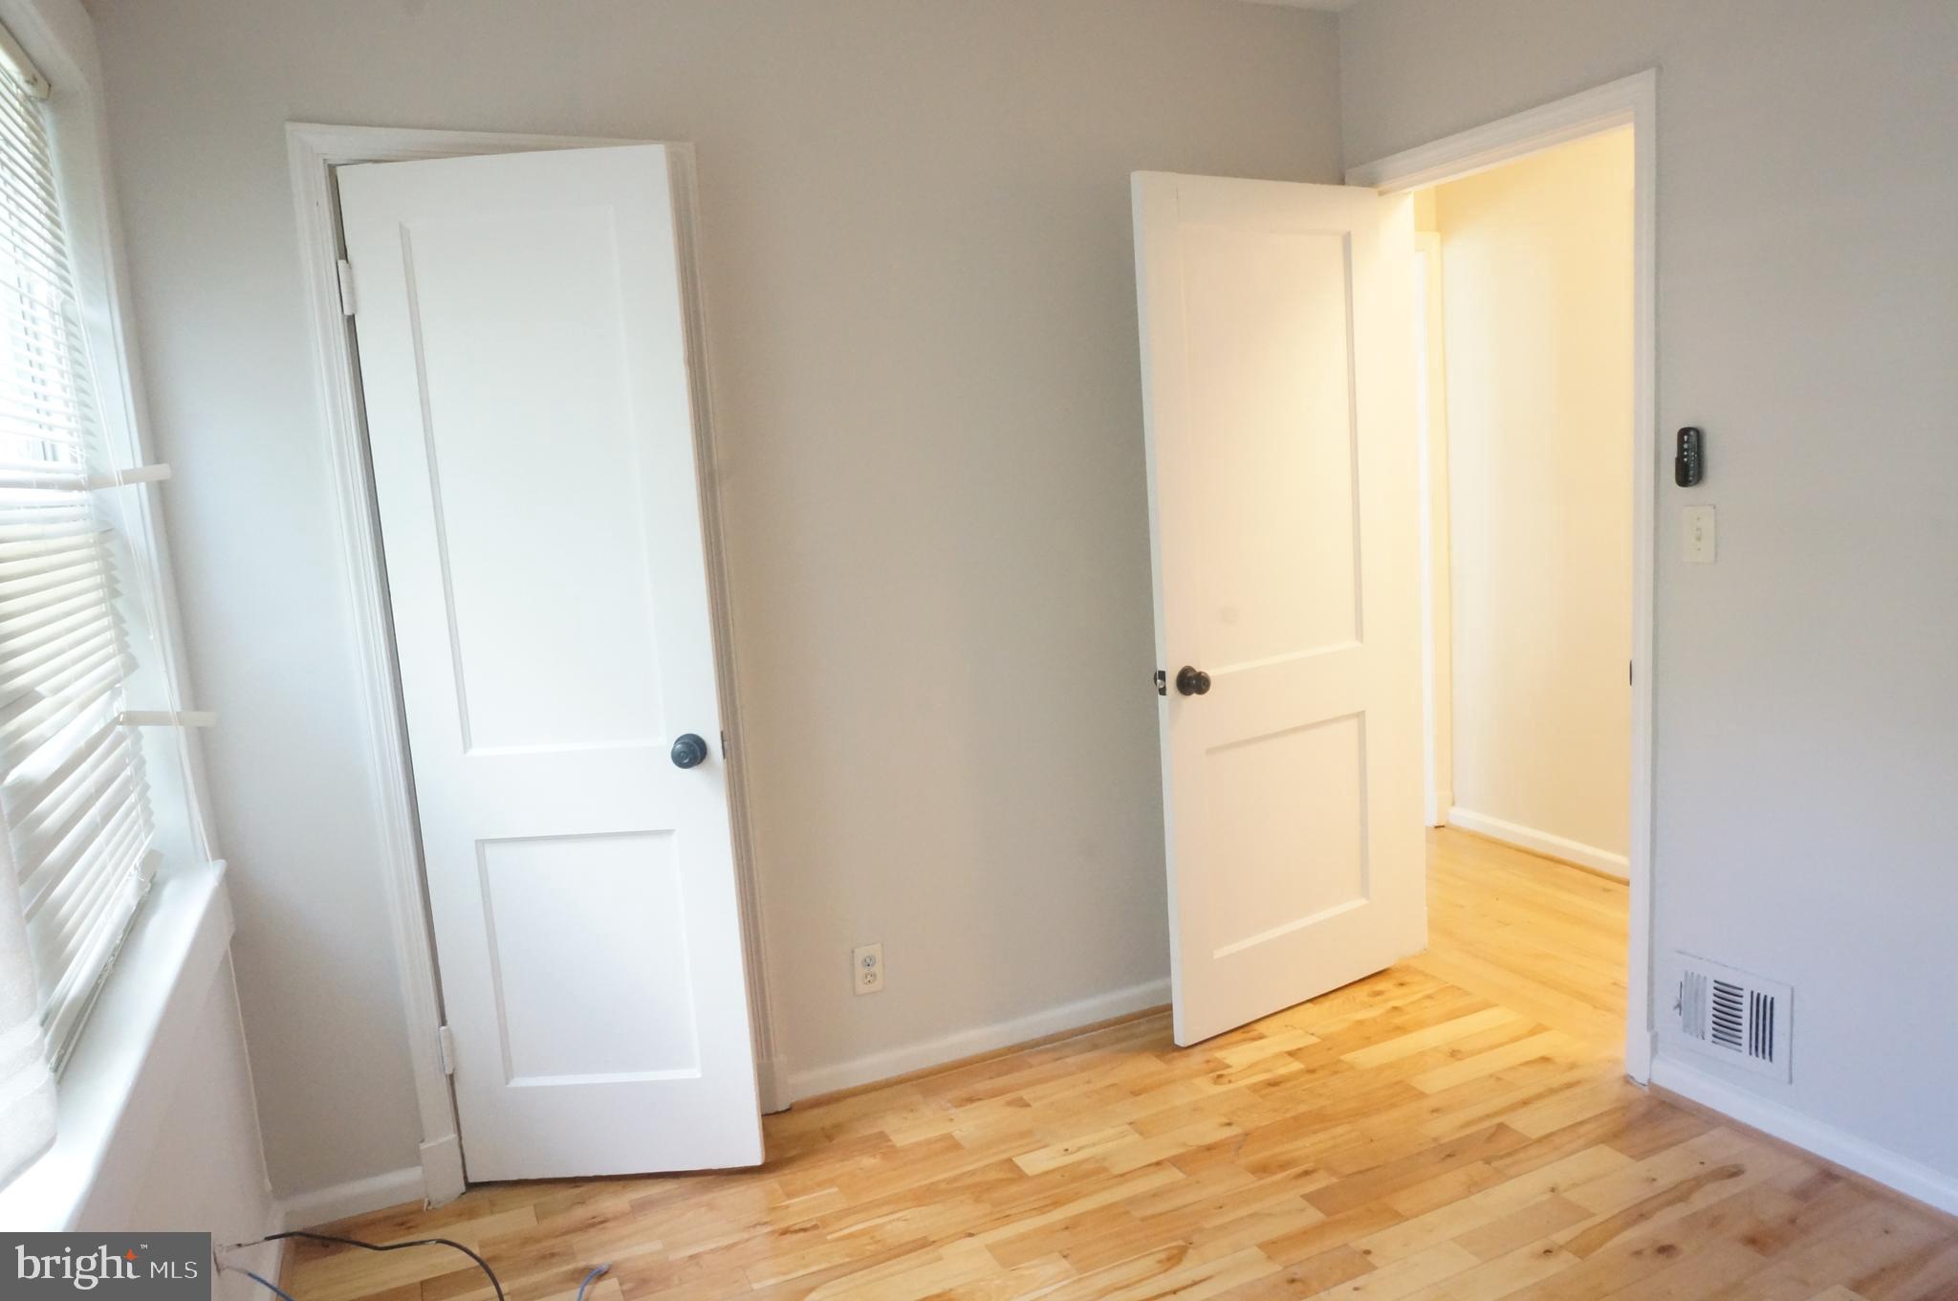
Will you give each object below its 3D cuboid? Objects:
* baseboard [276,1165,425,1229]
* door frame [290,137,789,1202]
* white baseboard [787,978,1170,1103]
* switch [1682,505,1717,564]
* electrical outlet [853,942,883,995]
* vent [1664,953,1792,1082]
[{"bbox_3d":[-1.250,1.089,2.601,0.255,0.072,0.018,-7,9,-24],"label":"baseboard"},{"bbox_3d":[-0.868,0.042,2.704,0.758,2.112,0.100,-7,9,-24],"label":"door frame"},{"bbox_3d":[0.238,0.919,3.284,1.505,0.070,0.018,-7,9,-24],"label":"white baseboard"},{"bbox_3d":[1.436,-0.231,2.600,0.012,0.115,0.072,-7,9,-24],"label":"switch"},{"bbox_3d":[-0.257,0.743,3.035,0.070,0.116,0.010,-7,9,-24],"label":"electrical outlet"},{"bbox_3d":[1.530,0.741,2.658,0.015,0.199,0.260,-7,9,-24],"label":"vent"}]

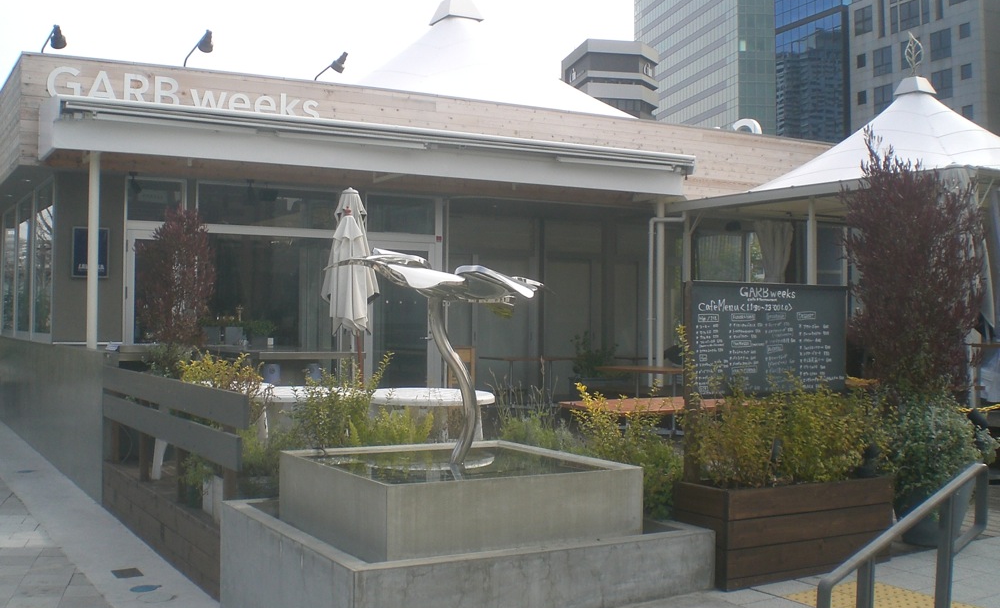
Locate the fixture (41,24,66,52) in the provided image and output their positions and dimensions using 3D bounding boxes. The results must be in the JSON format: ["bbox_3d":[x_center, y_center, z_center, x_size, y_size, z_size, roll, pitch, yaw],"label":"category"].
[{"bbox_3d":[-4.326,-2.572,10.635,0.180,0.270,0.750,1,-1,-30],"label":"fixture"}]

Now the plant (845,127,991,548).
[{"bbox_3d":[2.415,0.200,6.350,0.850,2.360,0.820,1,-1,-30],"label":"plant"}]

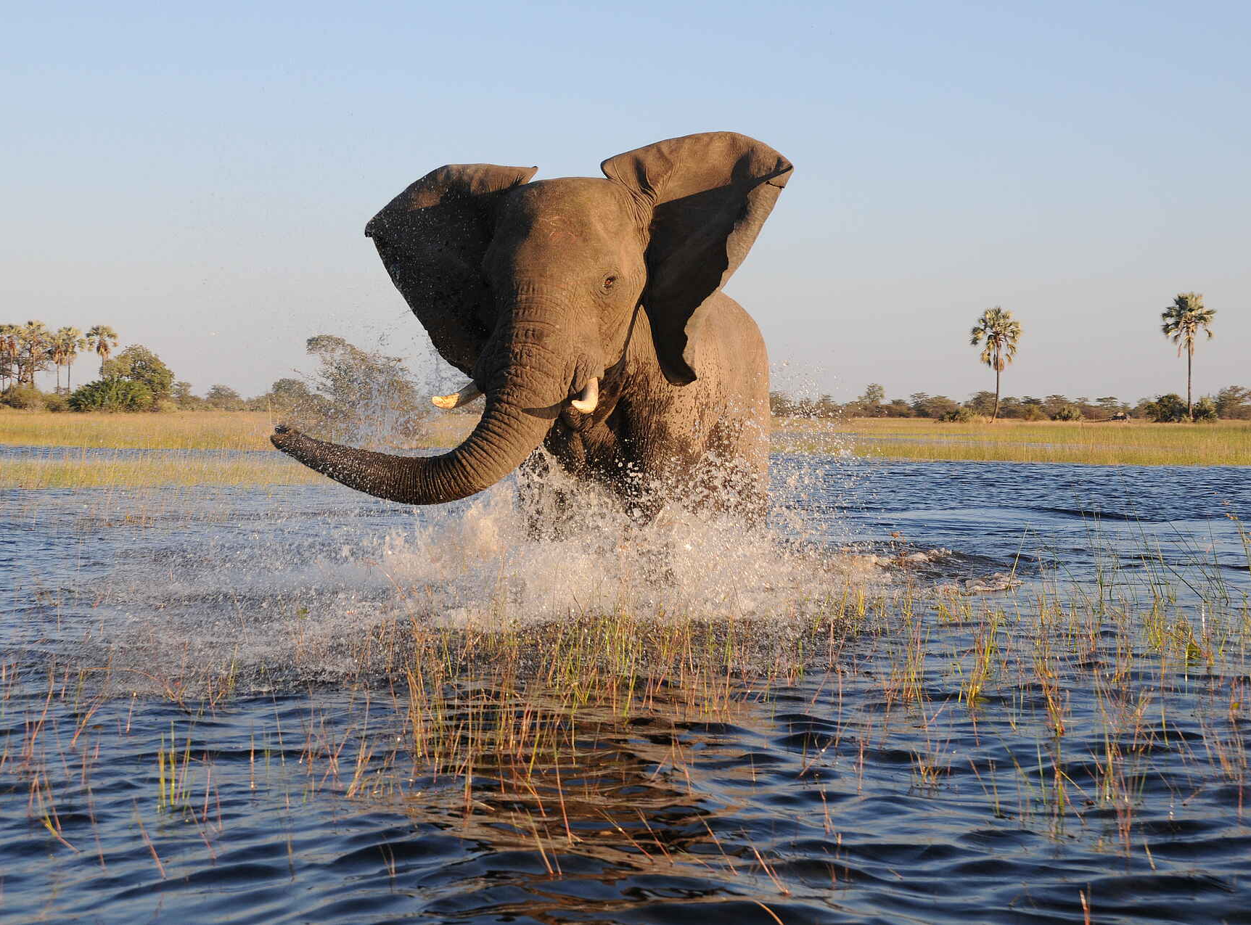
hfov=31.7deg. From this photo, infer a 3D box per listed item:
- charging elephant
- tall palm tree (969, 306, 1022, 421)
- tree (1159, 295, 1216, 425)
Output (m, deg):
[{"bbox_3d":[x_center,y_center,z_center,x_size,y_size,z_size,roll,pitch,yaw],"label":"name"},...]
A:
[{"bbox_3d":[-0.090,-0.360,14.800,2.700,3.500,4.900,1,2,18],"label":"charging elephant"},{"bbox_3d":[41.994,-11.116,250.000,6.050,13.220,6.050,0,1,0],"label":"tall palm tree"},{"bbox_3d":[63.856,-11.888,250.000,6.300,14.880,6.300,0,1,0],"label":"tree"}]

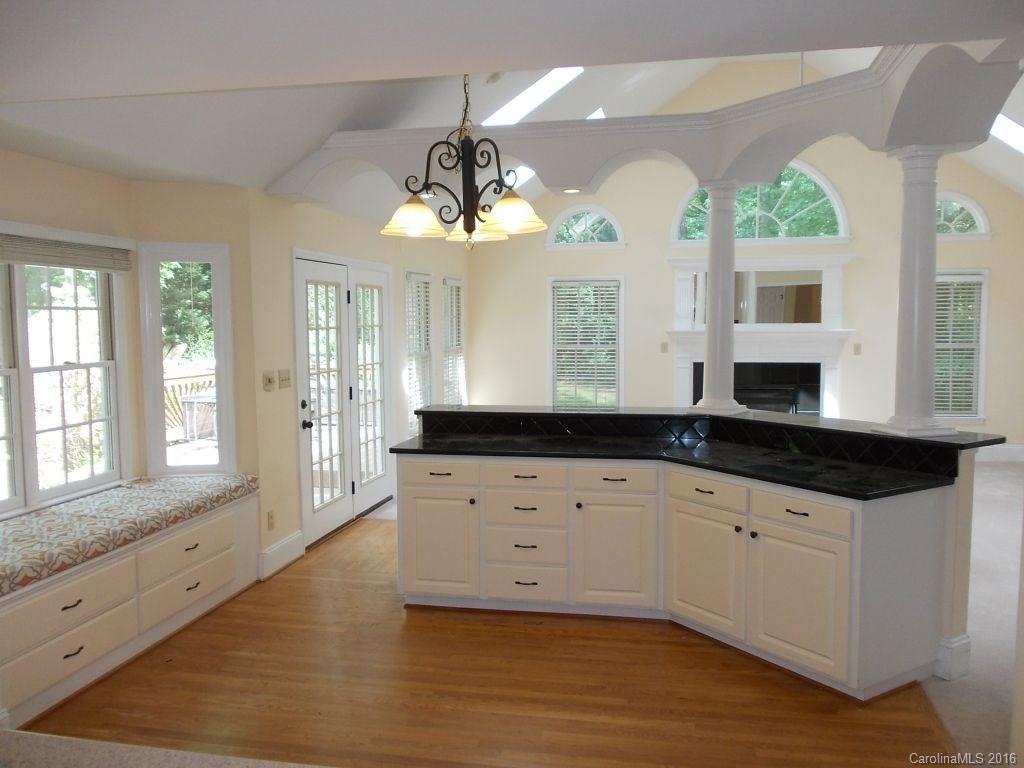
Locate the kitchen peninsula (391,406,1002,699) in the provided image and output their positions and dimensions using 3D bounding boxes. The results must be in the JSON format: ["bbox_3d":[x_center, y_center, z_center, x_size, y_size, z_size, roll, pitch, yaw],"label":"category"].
[{"bbox_3d":[0.861,0.746,4.752,3.350,1.080,1.600,2,5,28],"label":"kitchen peninsula"}]

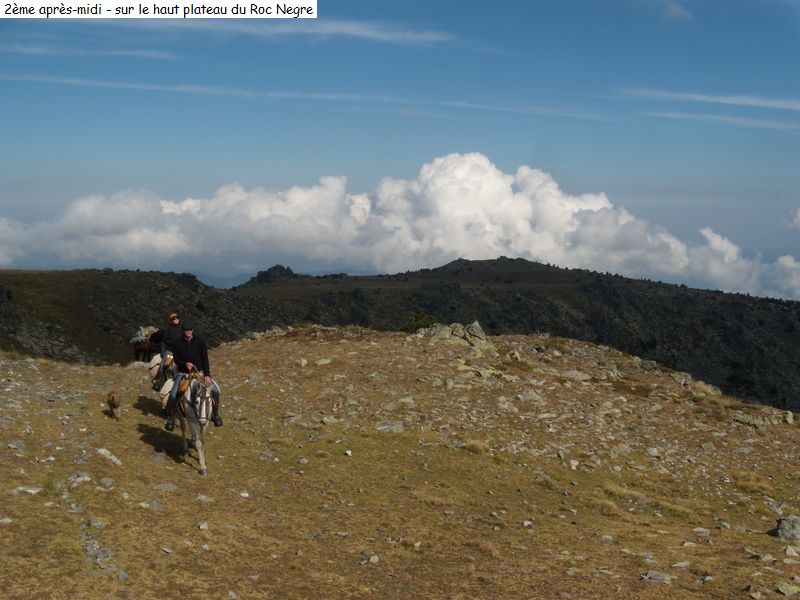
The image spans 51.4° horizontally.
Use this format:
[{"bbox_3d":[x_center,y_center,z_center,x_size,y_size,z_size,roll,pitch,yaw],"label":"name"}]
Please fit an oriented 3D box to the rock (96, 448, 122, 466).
[{"bbox_3d":[-4.225,2.283,12.100,0.360,0.150,0.320,-1,3,-25],"label":"rock"}]

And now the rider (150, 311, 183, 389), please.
[{"bbox_3d":[-4.469,0.993,16.200,0.800,1.500,0.680,-1,3,-20],"label":"rider"}]

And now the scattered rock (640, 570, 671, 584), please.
[{"bbox_3d":[2.096,2.268,6.800,0.230,0.070,0.170,0,3,0],"label":"scattered rock"}]

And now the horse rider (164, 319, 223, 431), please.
[{"bbox_3d":[-2.929,1.071,11.800,0.780,1.520,0.660,-1,3,-20],"label":"horse rider"}]

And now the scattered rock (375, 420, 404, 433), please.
[{"bbox_3d":[-0.179,2.159,14.200,0.480,0.130,0.340,0,3,0],"label":"scattered rock"}]

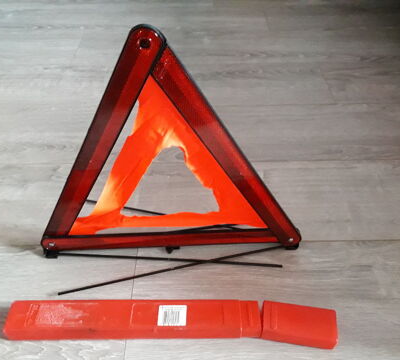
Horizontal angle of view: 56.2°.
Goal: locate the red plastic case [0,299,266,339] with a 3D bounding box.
[{"bbox_3d":[-0.095,0.205,0.549,0.358,0.041,0.044,-1,49,1],"label":"red plastic case"}]

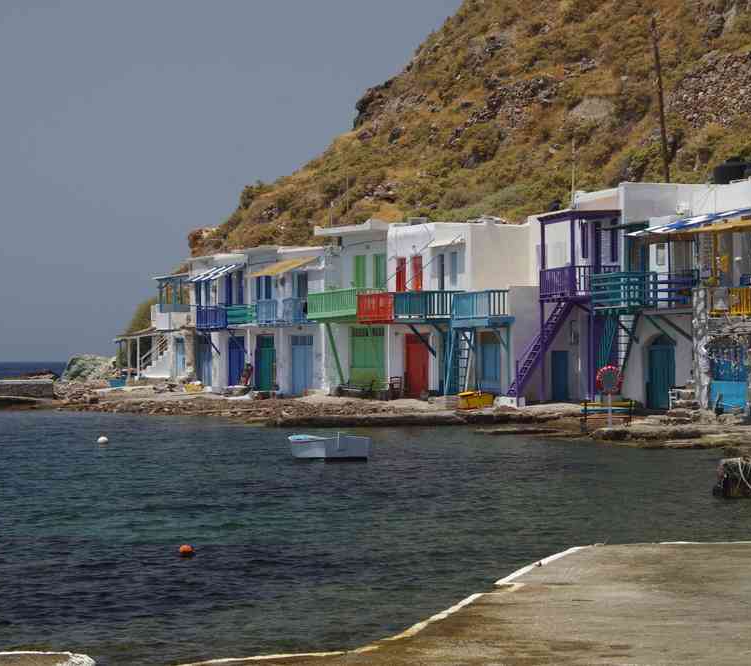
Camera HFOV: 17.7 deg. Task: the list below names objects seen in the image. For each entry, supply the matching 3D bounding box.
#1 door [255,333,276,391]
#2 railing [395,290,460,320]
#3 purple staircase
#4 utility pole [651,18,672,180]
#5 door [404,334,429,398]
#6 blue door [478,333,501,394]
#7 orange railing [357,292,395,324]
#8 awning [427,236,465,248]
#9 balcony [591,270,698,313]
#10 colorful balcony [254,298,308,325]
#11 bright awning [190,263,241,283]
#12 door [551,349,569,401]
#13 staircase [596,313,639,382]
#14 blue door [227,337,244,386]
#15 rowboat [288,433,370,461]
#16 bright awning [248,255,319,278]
[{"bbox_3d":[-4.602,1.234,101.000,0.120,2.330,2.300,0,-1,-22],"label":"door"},{"bbox_3d":[1.723,-0.932,84.900,1.150,1.080,2.800,0,-1,-22],"label":"railing"},{"bbox_3d":[5.353,0.539,78.800,2.000,3.050,0.800,0,-1,-24],"label":"purple staircase"},{"bbox_3d":[12.084,-9.612,102.000,0.220,7.600,0.220,-5,-1,0],"label":"utility pole"},{"bbox_3d":[1.496,1.207,87.000,0.120,2.300,2.100,0,-1,-22],"label":"door"},{"bbox_3d":[3.896,1.008,82.500,0.120,2.100,1.600,0,-1,-24],"label":"blue door"},{"bbox_3d":[0.457,-0.878,87.003,1.050,1.050,3.100,0,-1,-24],"label":"orange railing"},{"bbox_3d":[2.462,-3.138,83.700,0.620,0.380,2.200,0,-1,-22],"label":"awning"},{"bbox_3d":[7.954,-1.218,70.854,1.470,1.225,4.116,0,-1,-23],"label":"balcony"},{"bbox_3d":[-3.997,-0.909,102.116,0.980,1.078,3.724,0,-1,-26],"label":"colorful balcony"},{"bbox_3d":[-6.760,-2.556,102.000,1.200,0.650,2.500,0,-1,-24],"label":"bright awning"},{"bbox_3d":[6.162,1.457,80.850,0.130,1.764,1.029,0,-1,-22],"label":"door"},{"bbox_3d":[7.201,0.622,71.540,0.980,2.450,0.980,0,-1,-23],"label":"staircase"},{"bbox_3d":[-6.125,1.251,106.000,0.120,2.200,2.200,0,-1,-22],"label":"blue door"},{"bbox_3d":[-1.243,2.661,56.600,1.200,0.600,2.750,0,-1,-30],"label":"rowboat"},{"bbox_3d":[-3.679,-2.631,95.500,1.700,0.800,3.000,0,-1,-24],"label":"bright awning"}]

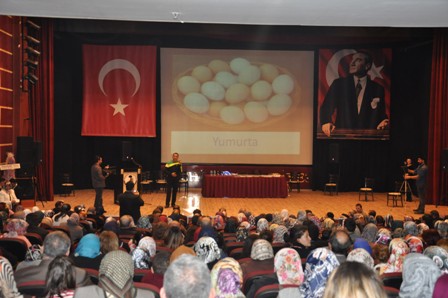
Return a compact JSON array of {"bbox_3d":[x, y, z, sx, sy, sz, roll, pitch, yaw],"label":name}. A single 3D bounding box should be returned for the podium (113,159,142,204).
[{"bbox_3d":[-3.056,1.098,19.000,0.750,1.400,0.580,0,2,-25],"label":"podium"}]

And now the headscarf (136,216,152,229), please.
[{"bbox_3d":[-1.233,1.182,9.304,0.220,0.260,0.250,1,2,6],"label":"headscarf"}]

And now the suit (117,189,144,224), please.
[{"bbox_3d":[-2.222,1.404,14.314,0.580,0.820,0.380,1,2,6],"label":"suit"}]

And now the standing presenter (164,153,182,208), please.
[{"bbox_3d":[-1.582,0.987,18.700,0.540,1.730,0.360,1,2,-7],"label":"standing presenter"}]

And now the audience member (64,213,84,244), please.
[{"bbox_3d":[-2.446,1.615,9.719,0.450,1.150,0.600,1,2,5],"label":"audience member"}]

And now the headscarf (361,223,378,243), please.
[{"bbox_3d":[1.875,1.085,7.701,0.210,0.260,0.240,1,0,-9],"label":"headscarf"}]

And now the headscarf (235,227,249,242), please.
[{"bbox_3d":[0.253,1.255,8.701,0.200,0.250,0.230,1,0,-3],"label":"headscarf"}]

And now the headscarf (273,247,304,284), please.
[{"bbox_3d":[0.481,0.870,4.405,0.215,0.280,0.250,1,2,-1],"label":"headscarf"}]

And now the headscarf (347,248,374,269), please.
[{"bbox_3d":[1.050,0.907,4.605,0.220,0.280,0.250,1,2,-3],"label":"headscarf"}]

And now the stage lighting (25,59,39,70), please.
[{"bbox_3d":[-5.735,-2.520,17.800,0.320,0.320,0.420,3,-21,47],"label":"stage lighting"}]

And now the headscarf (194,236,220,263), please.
[{"bbox_3d":[-0.142,0.867,5.001,0.220,0.260,0.250,1,0,0],"label":"headscarf"}]

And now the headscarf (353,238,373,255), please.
[{"bbox_3d":[1.437,1.049,6.201,0.200,0.250,0.240,1,0,-9],"label":"headscarf"}]

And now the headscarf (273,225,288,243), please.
[{"bbox_3d":[0.765,1.161,8.101,0.205,0.260,0.240,1,0,-3],"label":"headscarf"}]

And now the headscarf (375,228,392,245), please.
[{"bbox_3d":[1.928,1.089,7.204,0.210,0.260,0.250,1,2,-6],"label":"headscarf"}]

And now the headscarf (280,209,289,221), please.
[{"bbox_3d":[1.464,1.592,14.400,0.210,0.290,0.240,1,2,-1],"label":"headscarf"}]

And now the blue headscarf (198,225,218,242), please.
[{"bbox_3d":[-0.197,1.053,7.303,0.220,0.270,0.250,1,2,-2],"label":"blue headscarf"}]

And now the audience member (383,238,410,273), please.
[{"bbox_3d":[1.534,1.402,5.518,0.480,1.200,0.650,1,2,-3],"label":"audience member"}]

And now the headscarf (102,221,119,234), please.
[{"bbox_3d":[-1.585,1.148,8.404,0.220,0.270,0.250,1,2,3],"label":"headscarf"}]

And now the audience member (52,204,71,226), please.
[{"bbox_3d":[-3.601,1.816,13.467,0.480,1.170,0.650,2,2,14],"label":"audience member"}]

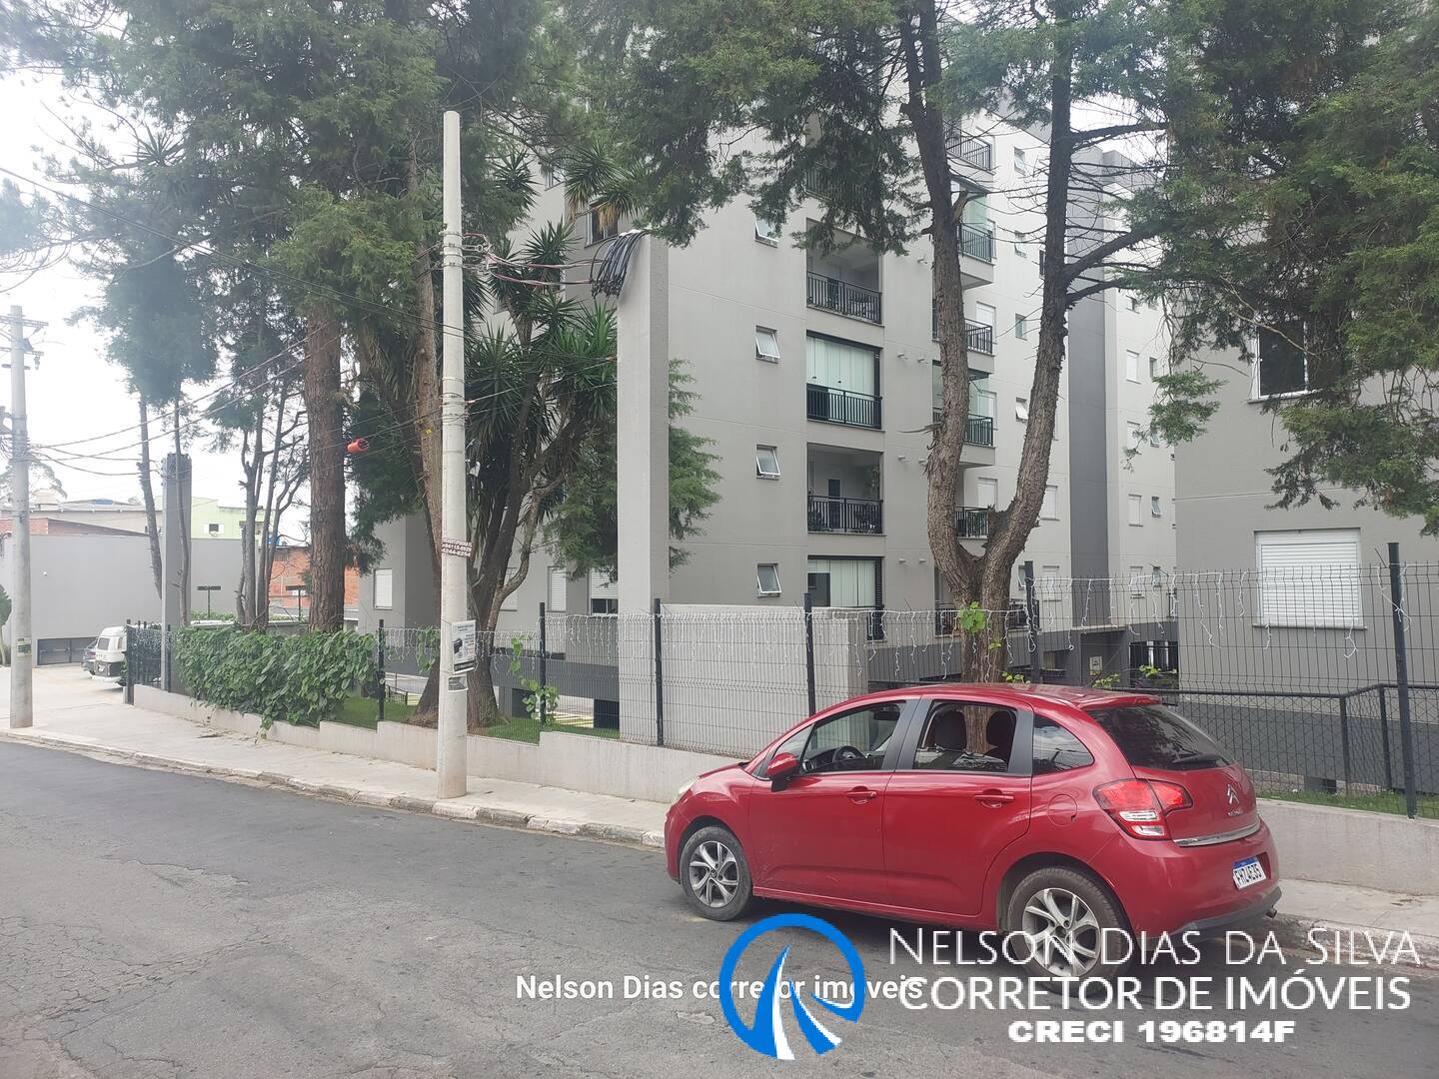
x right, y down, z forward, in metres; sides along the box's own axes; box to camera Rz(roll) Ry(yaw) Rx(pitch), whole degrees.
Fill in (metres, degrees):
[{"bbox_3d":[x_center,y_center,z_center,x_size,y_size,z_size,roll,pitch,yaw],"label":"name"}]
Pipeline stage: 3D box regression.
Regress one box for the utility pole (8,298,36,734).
[{"bbox_3d":[-15.783,-0.539,26.230,0.480,9.498,0.480,1,-2,-31],"label":"utility pole"}]

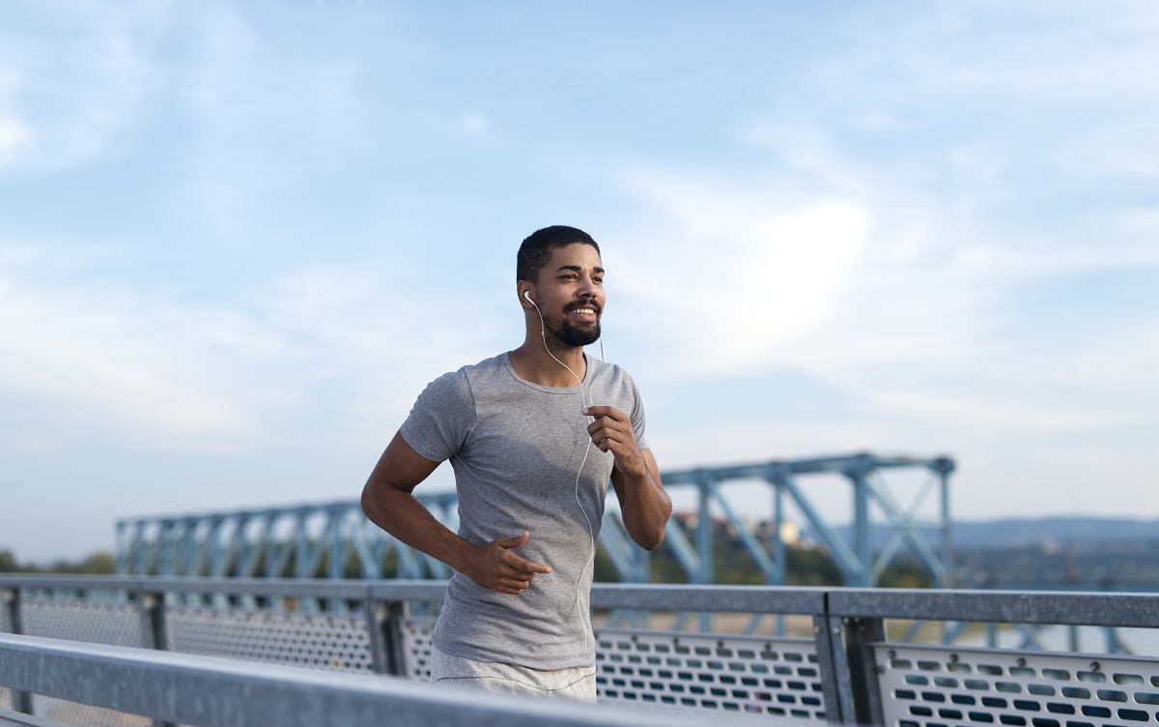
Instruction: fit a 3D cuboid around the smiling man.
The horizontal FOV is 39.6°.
[{"bbox_3d":[-0.140,0.604,3.140,0.610,1.740,0.700,5,-9,-36],"label":"smiling man"}]

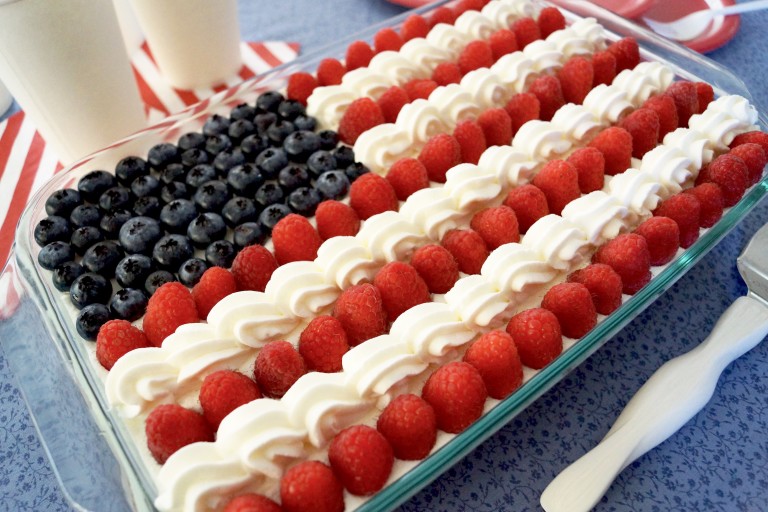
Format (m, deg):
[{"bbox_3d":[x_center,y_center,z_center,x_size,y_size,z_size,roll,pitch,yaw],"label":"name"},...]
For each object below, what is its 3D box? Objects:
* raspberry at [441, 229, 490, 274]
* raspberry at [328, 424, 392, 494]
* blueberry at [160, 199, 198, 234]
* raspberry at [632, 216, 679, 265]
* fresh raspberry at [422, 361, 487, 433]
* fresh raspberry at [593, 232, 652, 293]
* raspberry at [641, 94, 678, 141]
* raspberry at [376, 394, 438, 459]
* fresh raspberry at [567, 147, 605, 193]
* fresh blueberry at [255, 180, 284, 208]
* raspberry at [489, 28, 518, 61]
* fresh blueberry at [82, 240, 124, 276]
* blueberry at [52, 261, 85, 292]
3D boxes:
[{"bbox_3d":[0.036,-0.003,0.256,0.020,0.017,0.020,-2,53,3],"label":"raspberry"},{"bbox_3d":[-0.007,0.067,0.188,0.022,0.023,0.022,-1,54,2],"label":"raspberry"},{"bbox_3d":[-0.098,-0.019,0.275,0.016,0.014,0.016,-3,53,4],"label":"blueberry"},{"bbox_3d":[0.114,-0.006,0.241,0.019,0.021,0.019,-2,53,2],"label":"raspberry"},{"bbox_3d":[0.025,0.049,0.202,0.023,0.025,0.023,-2,53,2],"label":"fresh raspberry"},{"bbox_3d":[0.095,0.001,0.227,0.021,0.022,0.021,-2,53,2],"label":"fresh raspberry"},{"bbox_3d":[0.142,-0.072,0.297,0.018,0.022,0.018,-2,53,3],"label":"raspberry"},{"bbox_3d":[0.008,0.059,0.198,0.021,0.022,0.021,-2,53,2],"label":"raspberry"},{"bbox_3d":[0.098,-0.043,0.279,0.018,0.021,0.018,-2,53,3],"label":"fresh raspberry"},{"bbox_3d":[-0.056,-0.031,0.280,0.013,0.011,0.013,-1,54,1],"label":"fresh blueberry"},{"bbox_3d":[0.072,-0.127,0.346,0.017,0.018,0.017,-2,53,3],"label":"raspberry"},{"bbox_3d":[-0.126,0.000,0.258,0.016,0.014,0.016,-1,54,1],"label":"fresh blueberry"},{"bbox_3d":[-0.134,0.009,0.243,0.013,0.011,0.013,-2,53,2],"label":"blueberry"}]

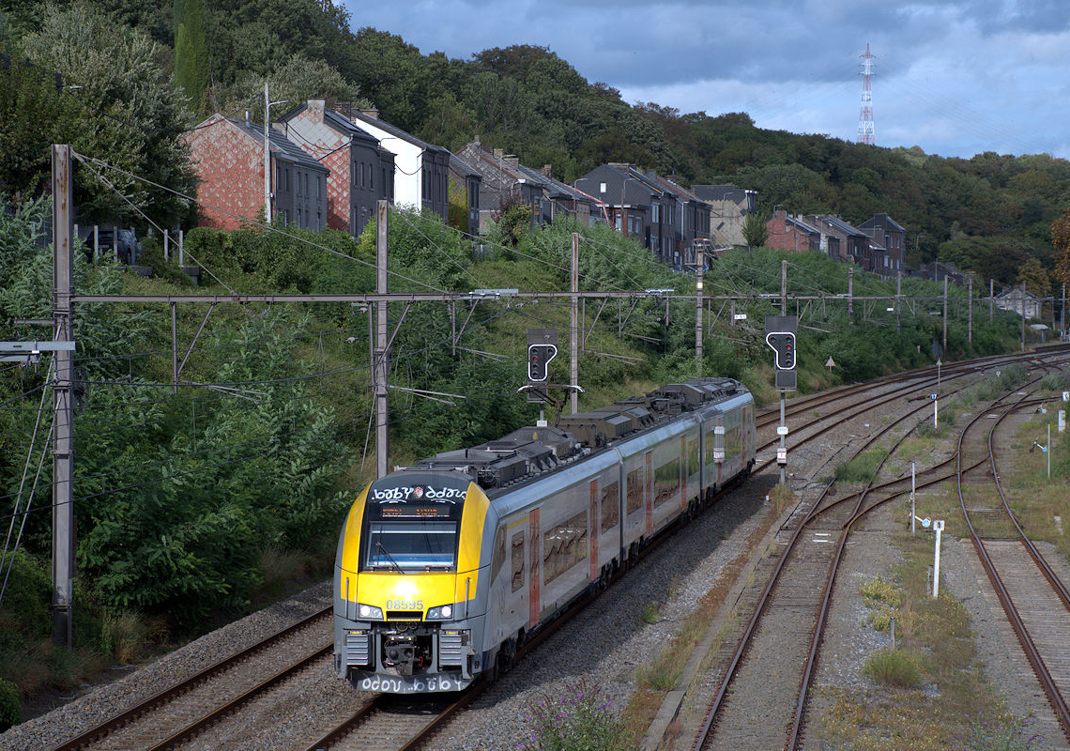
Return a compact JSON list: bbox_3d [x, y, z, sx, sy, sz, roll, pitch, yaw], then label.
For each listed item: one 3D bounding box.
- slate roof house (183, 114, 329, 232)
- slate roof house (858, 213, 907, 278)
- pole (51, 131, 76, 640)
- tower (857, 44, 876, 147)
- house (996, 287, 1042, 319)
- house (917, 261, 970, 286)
[{"bbox_3d":[-19.954,-13.689,232.000,7.300,8.800,12.800,0,1,11],"label":"slate roof house"},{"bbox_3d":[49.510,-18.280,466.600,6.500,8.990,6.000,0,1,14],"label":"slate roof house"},{"bbox_3d":[-9.702,0.463,67.500,0.360,10.400,0.360,0,1,7],"label":"pole"},{"bbox_3d":[187.020,-154.620,1850.000,10.500,64.470,7.500,-1,2,-34],"label":"tower"},{"bbox_3d":[99.290,-14.730,673.940,8.300,7.270,8.500,0,1,10],"label":"house"},{"bbox_3d":[76.532,-18.336,620.000,6.800,6.300,11.000,0,1,21],"label":"house"}]

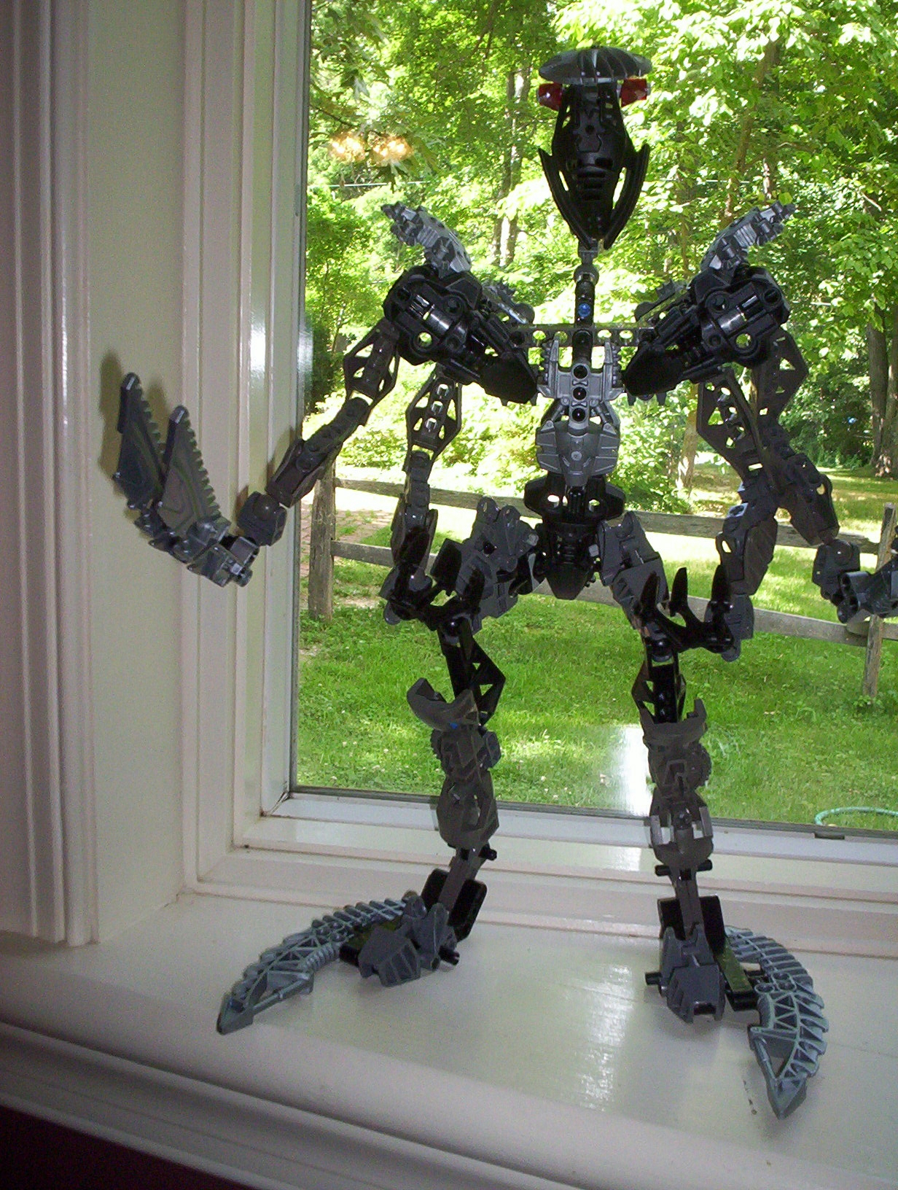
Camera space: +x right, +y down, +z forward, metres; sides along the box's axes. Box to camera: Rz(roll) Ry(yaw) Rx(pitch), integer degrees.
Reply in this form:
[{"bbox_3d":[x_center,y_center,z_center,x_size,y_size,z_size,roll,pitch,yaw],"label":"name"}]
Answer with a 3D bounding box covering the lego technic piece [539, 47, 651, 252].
[{"bbox_3d":[0.054,-0.165,0.486,0.042,0.072,0.040,4,12,5],"label":"lego technic piece"}]

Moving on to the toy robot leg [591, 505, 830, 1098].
[{"bbox_3d":[0.098,0.075,0.495,0.093,0.200,0.110,2,12,-3],"label":"toy robot leg"}]

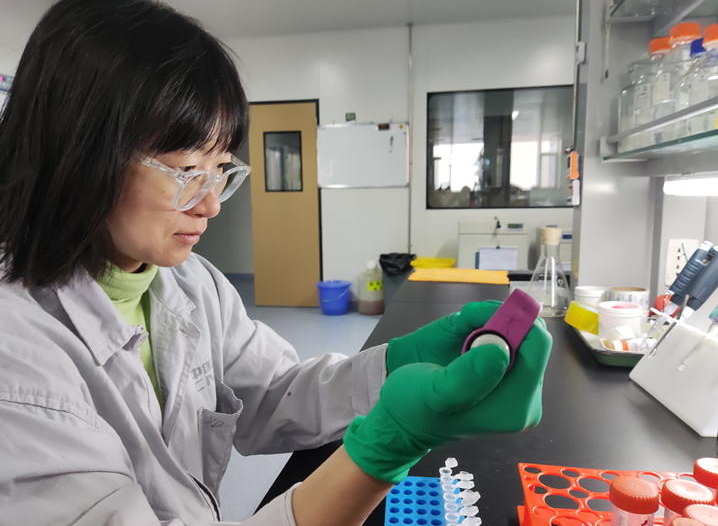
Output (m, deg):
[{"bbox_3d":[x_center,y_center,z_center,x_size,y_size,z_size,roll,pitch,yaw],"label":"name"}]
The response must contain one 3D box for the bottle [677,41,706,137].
[{"bbox_3d":[0.653,-0.322,0.978,0.085,0.181,0.085,1,8,11],"label":"bottle"}]

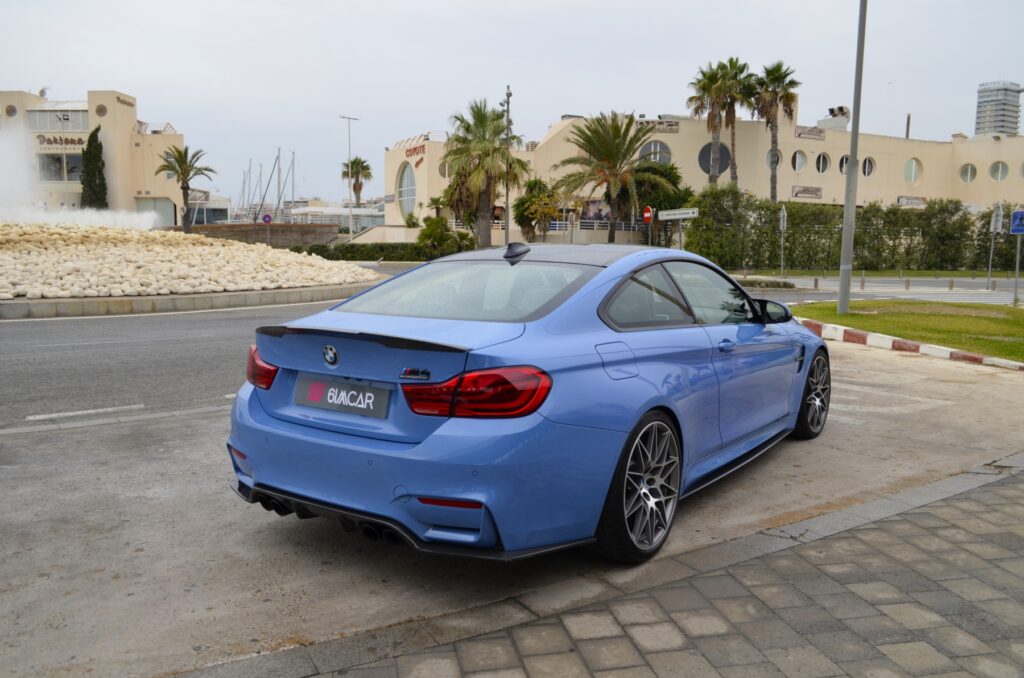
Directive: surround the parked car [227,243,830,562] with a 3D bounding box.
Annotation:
[{"bbox_3d":[0.603,0.101,4.785,1.920,1.383,4.670,5,8,35],"label":"parked car"}]

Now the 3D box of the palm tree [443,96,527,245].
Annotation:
[{"bbox_3d":[-1.520,-8.370,41.000,4.710,8.630,4.710,1,6,0],"label":"palm tree"}]

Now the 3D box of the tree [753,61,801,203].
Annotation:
[{"bbox_3d":[18.500,-12.400,54.000,3.380,13.960,3.380,1,6,0],"label":"tree"}]

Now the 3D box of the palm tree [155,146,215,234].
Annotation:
[{"bbox_3d":[-23.080,-9.840,54.000,4.230,7.300,4.230,1,6,0],"label":"palm tree"}]

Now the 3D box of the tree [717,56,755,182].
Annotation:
[{"bbox_3d":[16.110,-12.700,55.000,2.870,14.360,2.870,1,6,0],"label":"tree"}]

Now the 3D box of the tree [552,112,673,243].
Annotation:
[{"bbox_3d":[5.580,-8.430,43.000,6.730,8.340,6.730,1,6,0],"label":"tree"}]

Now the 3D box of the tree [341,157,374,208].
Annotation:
[{"bbox_3d":[-16.530,-14.680,82.000,3.320,9.500,3.320,1,6,0],"label":"tree"}]

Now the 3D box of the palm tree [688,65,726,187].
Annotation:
[{"bbox_3d":[13.590,-12.110,53.000,2.900,13.570,2.900,1,6,0],"label":"palm tree"}]

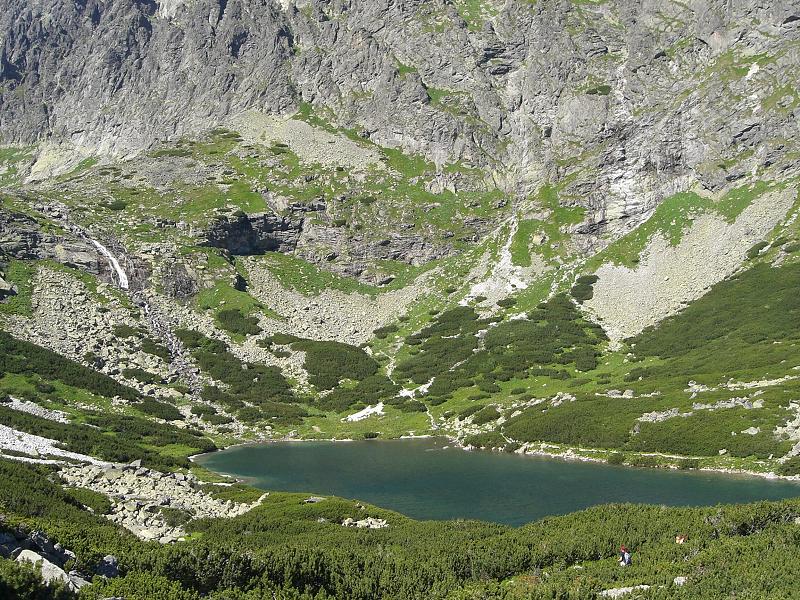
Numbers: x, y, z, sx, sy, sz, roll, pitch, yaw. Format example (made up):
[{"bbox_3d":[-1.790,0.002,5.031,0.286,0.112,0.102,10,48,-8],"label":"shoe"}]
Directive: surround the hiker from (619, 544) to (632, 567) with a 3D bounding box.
[{"bbox_3d":[10.050,11.700,39.000,0.600,1.700,0.520,0,-2,0],"label":"hiker"}]

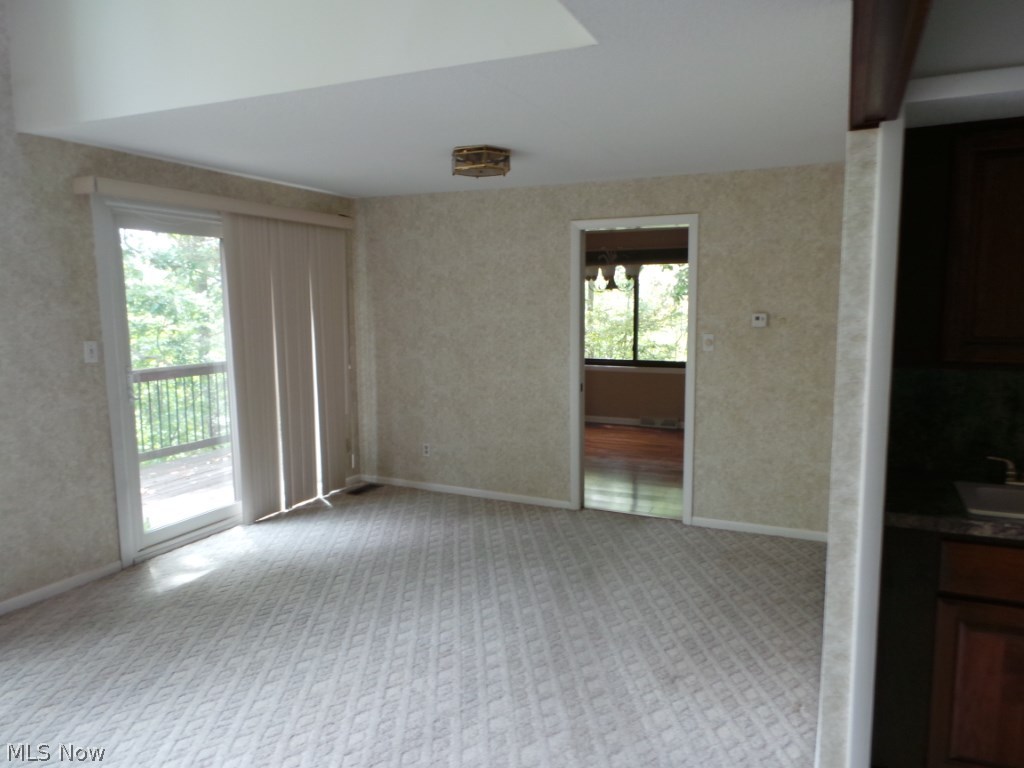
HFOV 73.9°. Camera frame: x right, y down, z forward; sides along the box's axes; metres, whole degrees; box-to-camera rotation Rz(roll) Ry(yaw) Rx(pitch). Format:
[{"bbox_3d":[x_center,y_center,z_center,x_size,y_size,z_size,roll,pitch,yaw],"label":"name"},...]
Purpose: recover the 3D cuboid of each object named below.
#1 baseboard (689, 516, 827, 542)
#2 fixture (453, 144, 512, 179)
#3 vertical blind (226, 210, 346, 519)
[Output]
[{"bbox_3d":[1.643,0.974,4.558,0.855,0.058,0.014,3,8,25],"label":"baseboard"},{"bbox_3d":[-0.176,-1.252,3.862,0.360,0.112,0.325,2,8,21],"label":"fixture"},{"bbox_3d":[-1.648,-0.151,5.169,0.090,2.160,1.190,3,8,25],"label":"vertical blind"}]

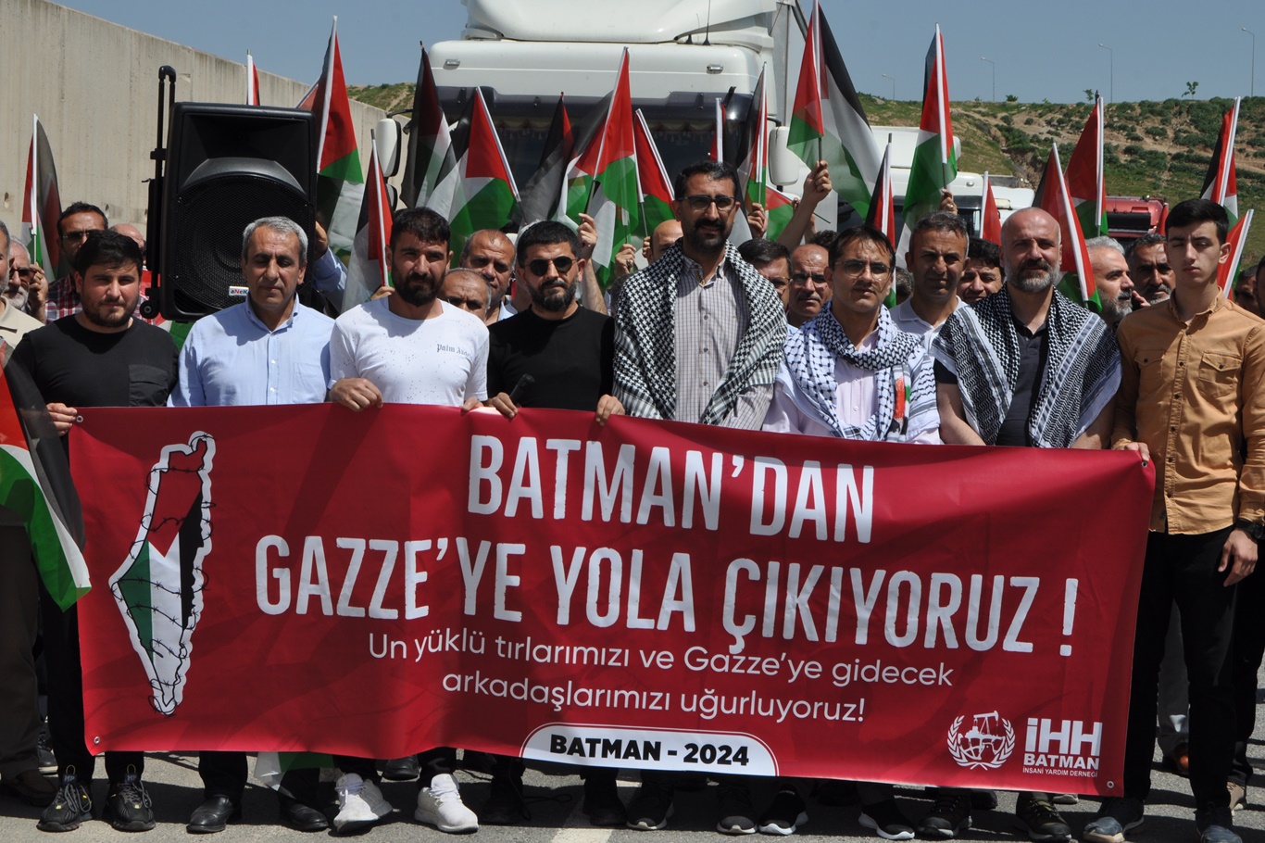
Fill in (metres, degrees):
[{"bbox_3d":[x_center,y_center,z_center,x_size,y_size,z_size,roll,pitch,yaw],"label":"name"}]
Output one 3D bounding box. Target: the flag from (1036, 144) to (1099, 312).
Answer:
[{"bbox_3d":[1.313,-0.582,8.000,0.220,0.530,0.150,-6,3,-6],"label":"flag"}]

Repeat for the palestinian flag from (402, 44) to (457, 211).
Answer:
[{"bbox_3d":[-0.695,-0.980,9.000,0.186,0.624,0.180,1,1,0],"label":"palestinian flag"}]

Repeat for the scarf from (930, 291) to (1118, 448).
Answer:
[{"bbox_3d":[1.127,-0.132,7.550,0.541,0.512,0.330,1,1,2],"label":"scarf"}]

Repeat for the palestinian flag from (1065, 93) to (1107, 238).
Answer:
[{"bbox_3d":[1.500,-0.833,8.800,0.172,0.518,0.150,1,1,0],"label":"palestinian flag"}]

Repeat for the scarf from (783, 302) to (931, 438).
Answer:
[{"bbox_3d":[0.638,-0.111,7.380,0.450,0.440,0.270,0,3,-6],"label":"scarf"}]

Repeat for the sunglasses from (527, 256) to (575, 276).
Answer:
[{"bbox_3d":[-0.234,-0.446,7.560,0.142,0.050,0.140,-7,2,5],"label":"sunglasses"}]

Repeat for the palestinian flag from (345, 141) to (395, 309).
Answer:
[{"bbox_3d":[-0.804,-0.589,8.100,0.180,0.560,0.150,0,3,0],"label":"palestinian flag"}]

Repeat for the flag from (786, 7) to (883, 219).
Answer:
[{"bbox_3d":[0.660,-1.014,8.600,0.310,0.706,0.200,1,1,0],"label":"flag"}]

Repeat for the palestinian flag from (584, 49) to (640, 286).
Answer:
[{"bbox_3d":[-0.083,-0.867,9.000,0.220,0.800,0.170,3,3,0],"label":"palestinian flag"}]

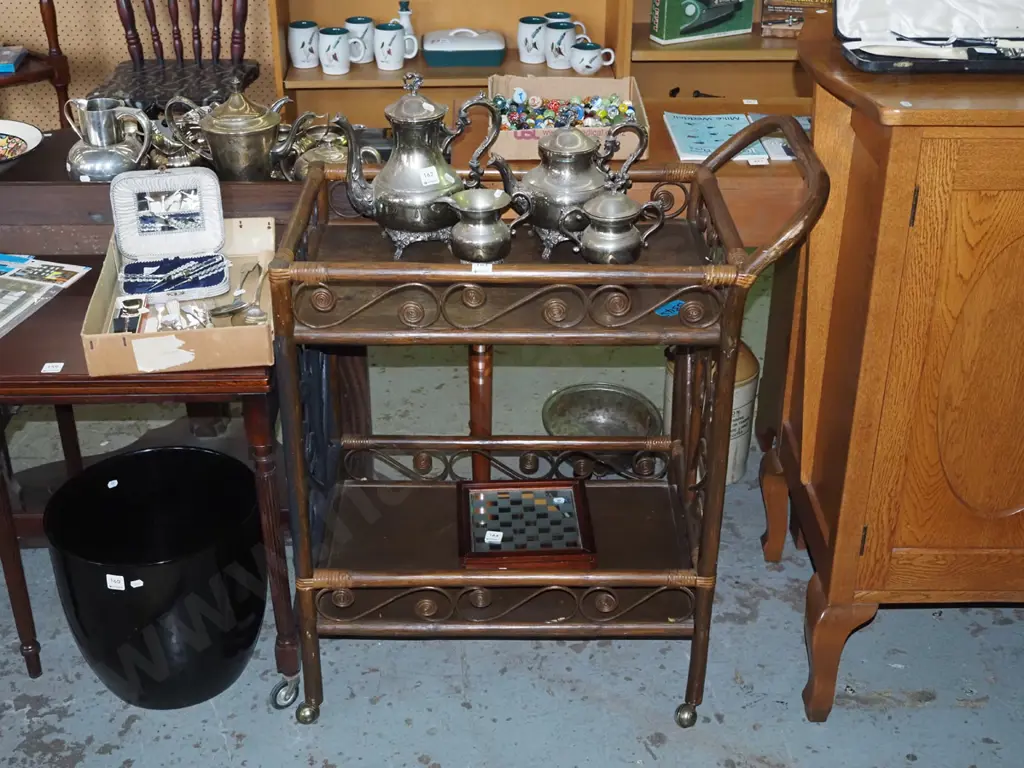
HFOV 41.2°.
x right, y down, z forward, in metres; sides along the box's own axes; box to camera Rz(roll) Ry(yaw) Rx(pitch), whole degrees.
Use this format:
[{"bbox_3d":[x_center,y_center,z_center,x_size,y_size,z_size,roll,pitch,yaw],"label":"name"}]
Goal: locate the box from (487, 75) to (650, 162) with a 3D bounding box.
[{"bbox_3d":[0.105,-0.522,2.661,0.297,0.063,0.315,0,29,-1],"label":"box"}]

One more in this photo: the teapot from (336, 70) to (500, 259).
[{"bbox_3d":[-0.150,-0.349,2.139,0.266,0.283,0.146,-5,29,-10],"label":"teapot"}]

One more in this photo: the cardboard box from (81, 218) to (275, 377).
[{"bbox_3d":[-0.531,-0.156,2.251,0.273,0.070,0.447,-3,29,-7],"label":"cardboard box"}]

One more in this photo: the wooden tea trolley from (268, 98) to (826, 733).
[{"bbox_3d":[0.038,0.053,2.176,0.742,0.890,0.469,1,26,0],"label":"wooden tea trolley"}]

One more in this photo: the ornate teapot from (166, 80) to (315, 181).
[{"bbox_3d":[-0.490,-0.467,2.468,0.274,0.168,0.145,4,29,8],"label":"ornate teapot"}]

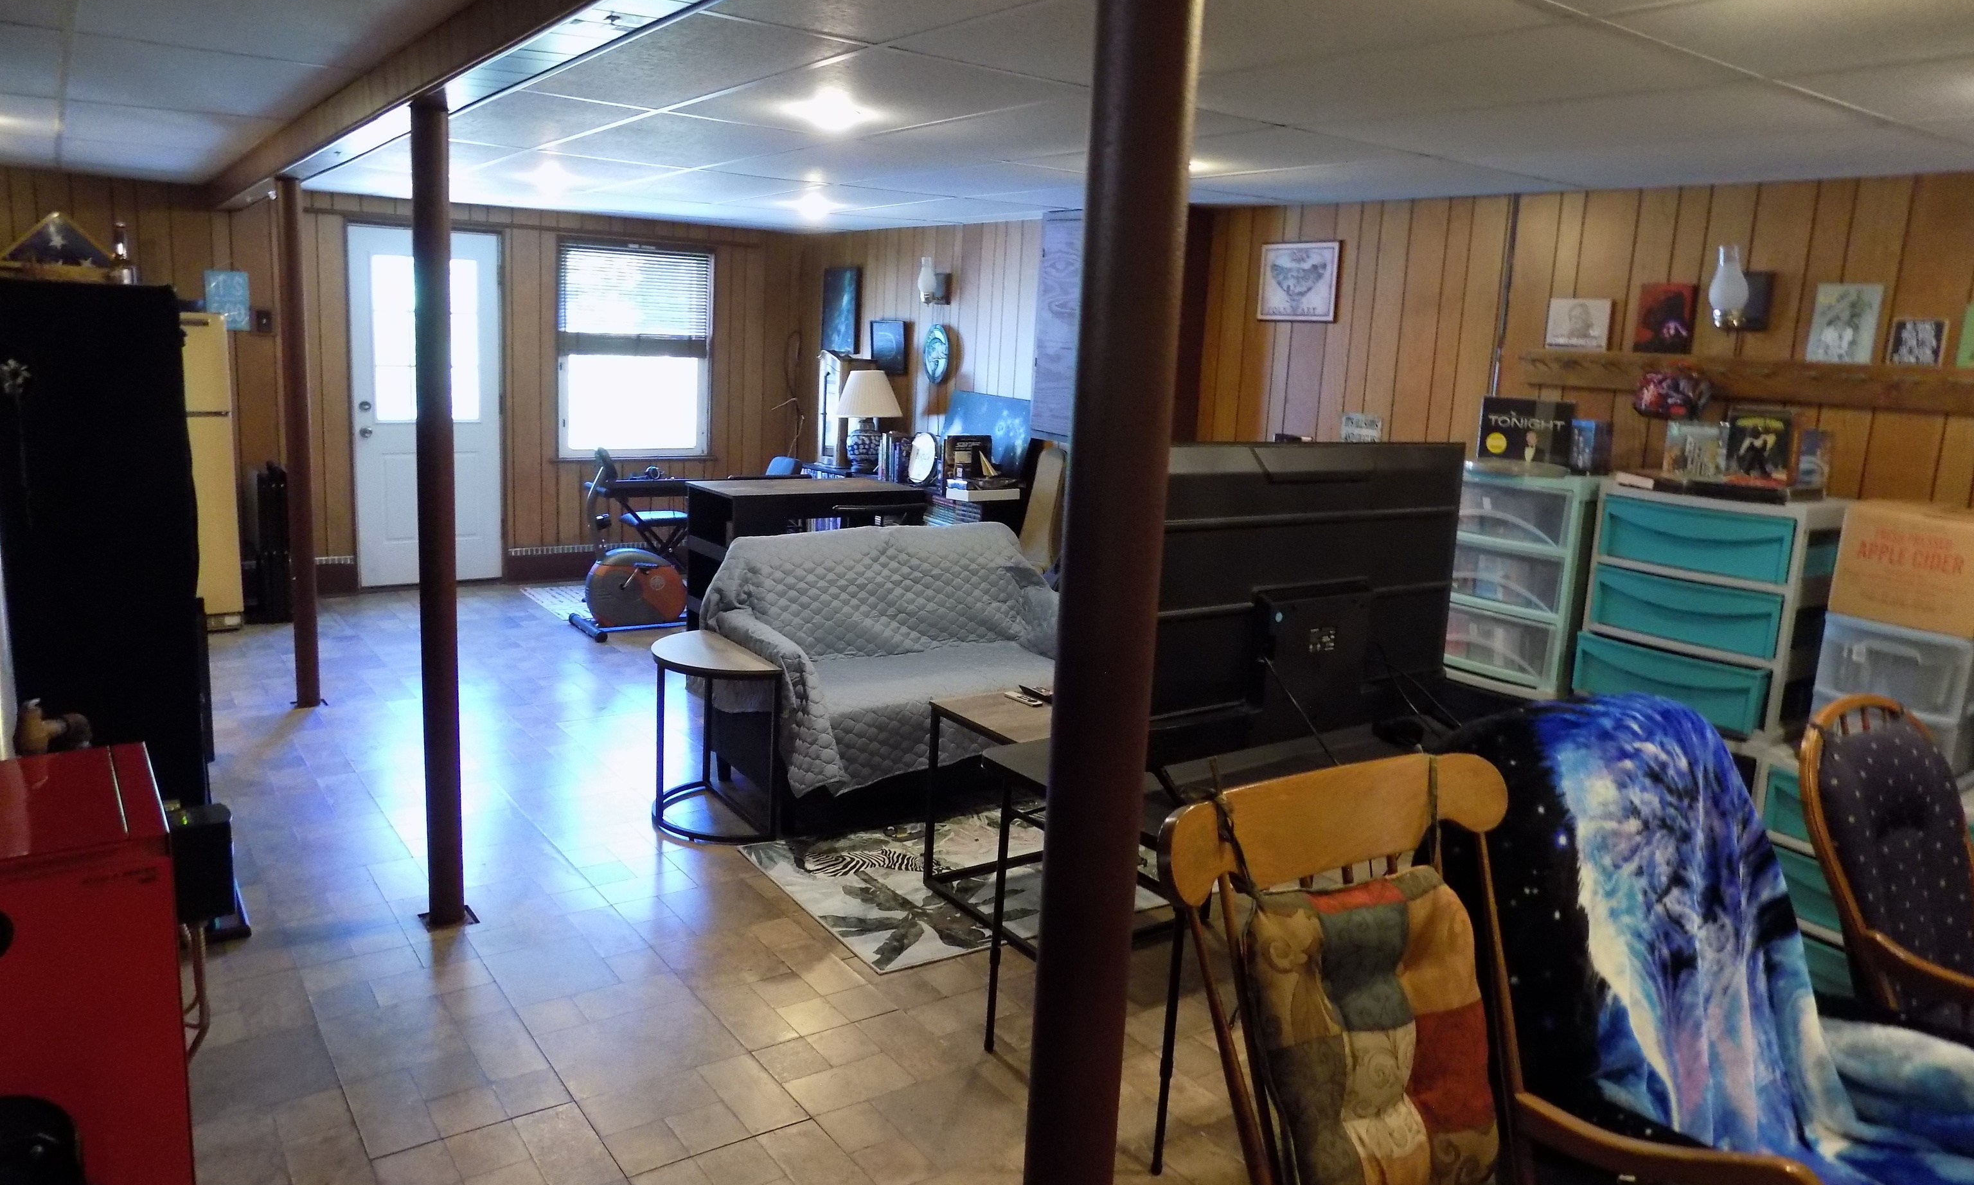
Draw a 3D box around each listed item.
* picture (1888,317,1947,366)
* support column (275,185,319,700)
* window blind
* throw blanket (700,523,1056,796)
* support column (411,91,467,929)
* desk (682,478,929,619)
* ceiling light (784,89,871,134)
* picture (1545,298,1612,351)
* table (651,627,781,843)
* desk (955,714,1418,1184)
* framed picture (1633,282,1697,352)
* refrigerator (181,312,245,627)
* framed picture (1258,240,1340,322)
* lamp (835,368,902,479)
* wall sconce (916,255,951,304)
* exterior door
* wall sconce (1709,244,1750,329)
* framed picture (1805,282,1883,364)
[{"bbox_3d":[2.467,-0.662,3.481,0.020,0.120,0.122,-5,13,-35],"label":"picture"},{"bbox_3d":[-2.591,-0.533,4.931,0.085,1.980,0.085,-5,13,-35],"label":"support column"},{"bbox_3d":[-2.170,-1.788,8.113,0.955,0.665,0.050,-5,14,-35],"label":"window blind"},{"bbox_3d":[-0.183,0.226,4.703,1.560,0.820,0.900,-5,13,-35],"label":"throw blanket"},{"bbox_3d":[-1.333,-0.138,3.158,0.085,1.980,0.085,-5,13,-35],"label":"support column"},{"bbox_3d":[-0.823,-0.027,5.989,0.975,0.915,0.500,-5,14,-35],"label":"desk"},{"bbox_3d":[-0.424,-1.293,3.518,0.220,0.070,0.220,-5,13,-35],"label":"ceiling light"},{"bbox_3d":[1.923,-0.872,4.267,0.025,0.162,0.215,-5,14,-35],"label":"picture"},{"bbox_3d":[-0.908,0.450,4.088,0.310,0.530,0.610,-5,13,-35],"label":"table"},{"bbox_3d":[0.644,0.676,2.928,1.260,0.670,0.610,-5,13,-35],"label":"desk"},{"bbox_3d":[2.074,-0.837,4.017,0.030,0.208,0.175,-5,13,-35],"label":"framed picture"},{"bbox_3d":[-4.101,-0.601,6.368,0.720,1.525,0.680,-5,14,-35],"label":"refrigerator"},{"bbox_3d":[1.241,-1.244,5.262,0.025,0.310,0.390,-5,14,-35],"label":"framed picture"},{"bbox_3d":[-0.687,-1.005,7.684,0.385,0.630,0.385,3,11,-1],"label":"lamp"},{"bbox_3d":[-0.318,-1.733,7.299,0.180,0.270,0.140,-5,14,-35],"label":"wall sconce"},{"bbox_3d":[-3.211,-1.045,7.566,0.810,2.030,0.050,-5,14,-35],"label":"exterior door"},{"bbox_3d":[2.139,-0.877,3.765,0.110,0.240,0.105,-5,13,-35],"label":"wall sconce"},{"bbox_3d":[2.376,-0.745,3.633,0.020,0.210,0.170,-5,14,-35],"label":"framed picture"}]

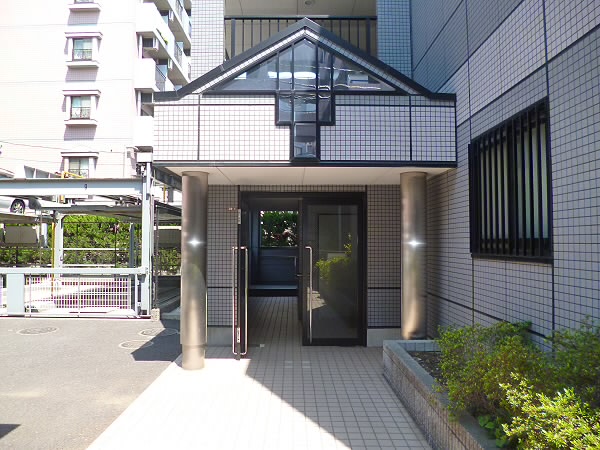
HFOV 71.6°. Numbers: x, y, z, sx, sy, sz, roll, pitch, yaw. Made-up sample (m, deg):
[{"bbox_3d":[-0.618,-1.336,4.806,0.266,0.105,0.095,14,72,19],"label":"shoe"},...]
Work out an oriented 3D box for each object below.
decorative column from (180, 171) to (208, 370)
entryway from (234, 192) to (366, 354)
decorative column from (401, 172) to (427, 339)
[{"bbox_3d":[-1.207,0.499,4.743,0.285,2.190,0.285,0,-3,-1],"label":"decorative column"},{"bbox_3d":[0.053,0.587,5.421,1.736,2.090,0.640,0,-3,-1],"label":"entryway"},{"bbox_3d":[1.307,0.496,4.785,0.285,2.150,0.285,0,-3,-1],"label":"decorative column"}]

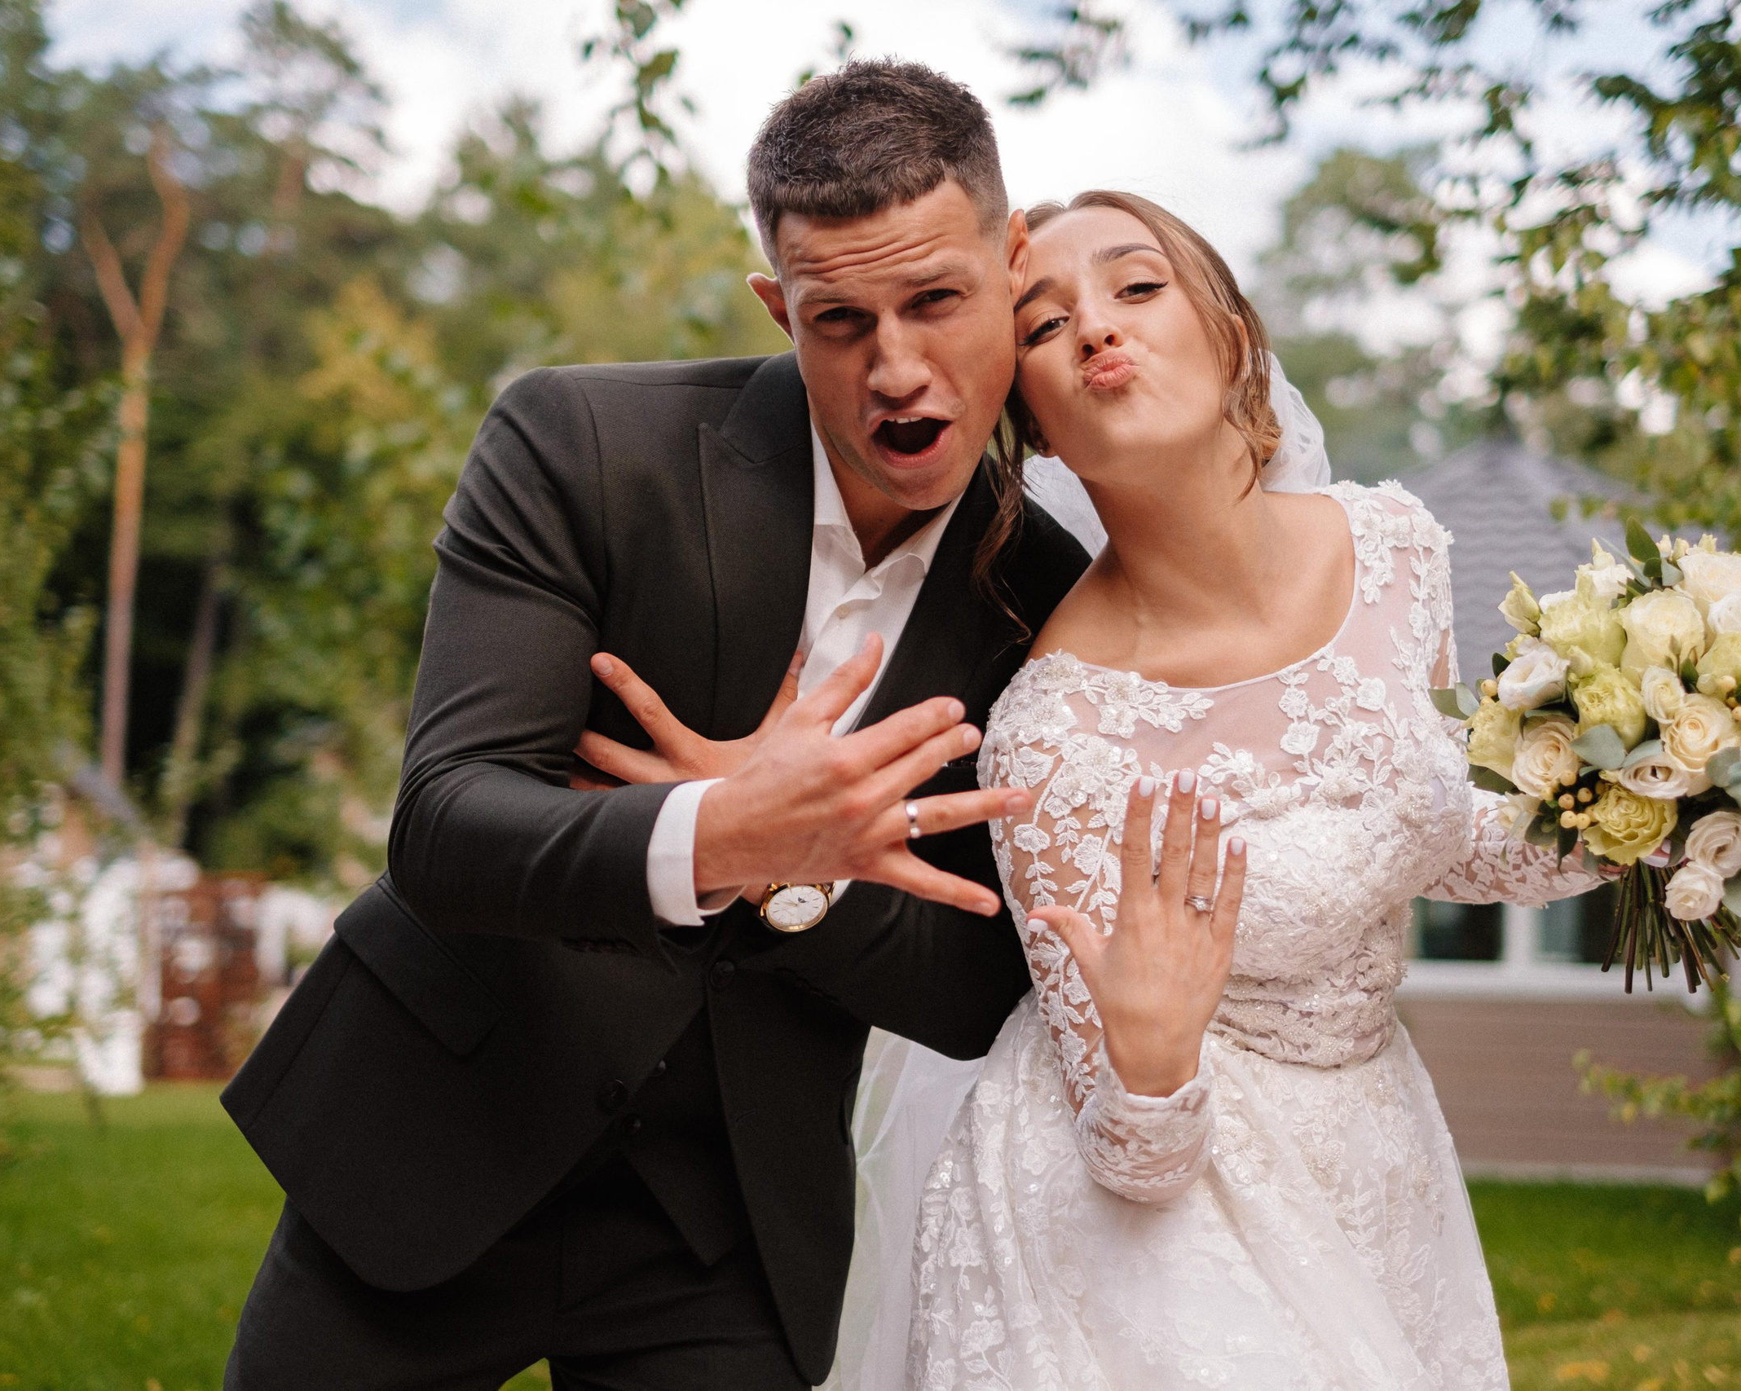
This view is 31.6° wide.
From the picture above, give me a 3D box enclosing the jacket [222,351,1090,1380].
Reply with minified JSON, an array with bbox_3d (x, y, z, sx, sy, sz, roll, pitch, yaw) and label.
[{"bbox_3d":[-0.126,0.106,2.050,0.490,0.660,0.370,17,13,-9],"label":"jacket"}]

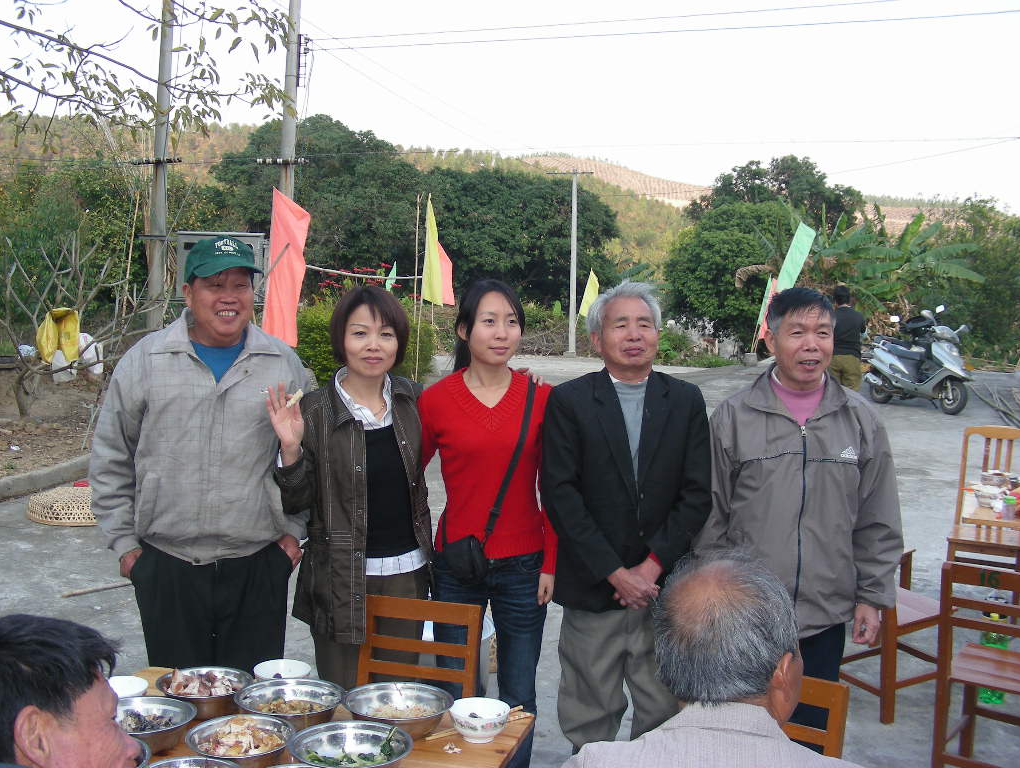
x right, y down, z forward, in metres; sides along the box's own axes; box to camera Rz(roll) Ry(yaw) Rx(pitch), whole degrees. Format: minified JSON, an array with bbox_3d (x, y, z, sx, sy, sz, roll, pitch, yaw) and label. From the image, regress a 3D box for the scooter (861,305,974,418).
[{"bbox_3d":[5.063,-0.268,14.000,0.690,1.170,1.850,0,5,-19],"label":"scooter"}]

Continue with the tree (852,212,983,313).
[{"bbox_3d":[7.249,-1.685,20.426,2.600,3.000,2.400,1,5,0],"label":"tree"}]

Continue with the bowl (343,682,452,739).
[{"bbox_3d":[-0.221,0.665,2.245,0.212,0.069,0.212,2,5,0],"label":"bowl"}]

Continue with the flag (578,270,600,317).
[{"bbox_3d":[2.829,-3.220,40.000,0.480,1.800,0.120,15,0,0],"label":"flag"}]

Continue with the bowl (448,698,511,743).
[{"bbox_3d":[-0.060,0.673,2.228,0.121,0.063,0.121,2,5,0],"label":"bowl"}]

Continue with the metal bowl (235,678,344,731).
[{"bbox_3d":[-0.436,0.659,2.245,0.212,0.070,0.212,2,5,0],"label":"metal bowl"}]

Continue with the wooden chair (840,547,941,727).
[{"bbox_3d":[1.492,0.838,4.394,0.440,0.780,0.380,-2,6,-29],"label":"wooden chair"}]

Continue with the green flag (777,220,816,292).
[{"bbox_3d":[6.604,-2.903,26.000,0.450,1.850,0.120,20,0,0],"label":"green flag"}]

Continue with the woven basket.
[{"bbox_3d":[-2.908,0.812,7.676,0.780,0.160,0.780,1,5,0],"label":"woven basket"}]

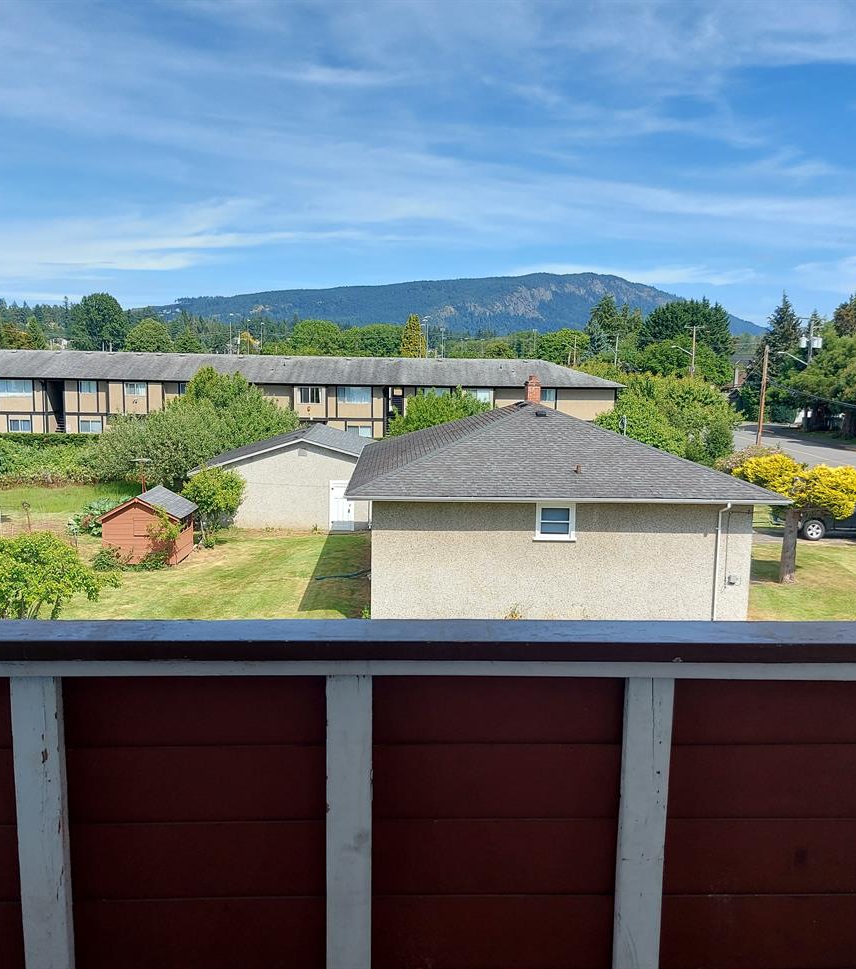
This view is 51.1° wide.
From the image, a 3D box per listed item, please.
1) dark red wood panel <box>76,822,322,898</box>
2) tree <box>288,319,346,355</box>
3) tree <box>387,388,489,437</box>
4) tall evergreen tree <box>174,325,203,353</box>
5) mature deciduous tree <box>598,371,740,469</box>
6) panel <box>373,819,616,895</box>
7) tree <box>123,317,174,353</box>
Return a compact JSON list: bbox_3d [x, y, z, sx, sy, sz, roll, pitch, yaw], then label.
[{"bbox_3d":[-0.467,0.769,1.843,0.516,0.170,0.022,1,7,-2],"label":"dark red wood panel"},{"bbox_3d":[-21.468,-24.358,173.336,11.014,14.917,10.463,0,8,-7],"label":"tree"},{"bbox_3d":[0.527,-2.649,50.065,6.000,5.450,6.000,1,7,0],"label":"tree"},{"bbox_3d":[-47.536,-24.834,178.363,5.617,13.836,5.337,-1,8,-15],"label":"tall evergreen tree"},{"bbox_3d":[14.597,-3.582,54.960,8.870,6.470,7.540,1,7,0],"label":"mature deciduous tree"},{"bbox_3d":[0.140,0.764,1.850,0.506,0.169,0.022,1,8,-1],"label":"panel"},{"bbox_3d":[-41.772,-18.046,133.870,7.690,13.630,7.690,1,7,0],"label":"tree"}]

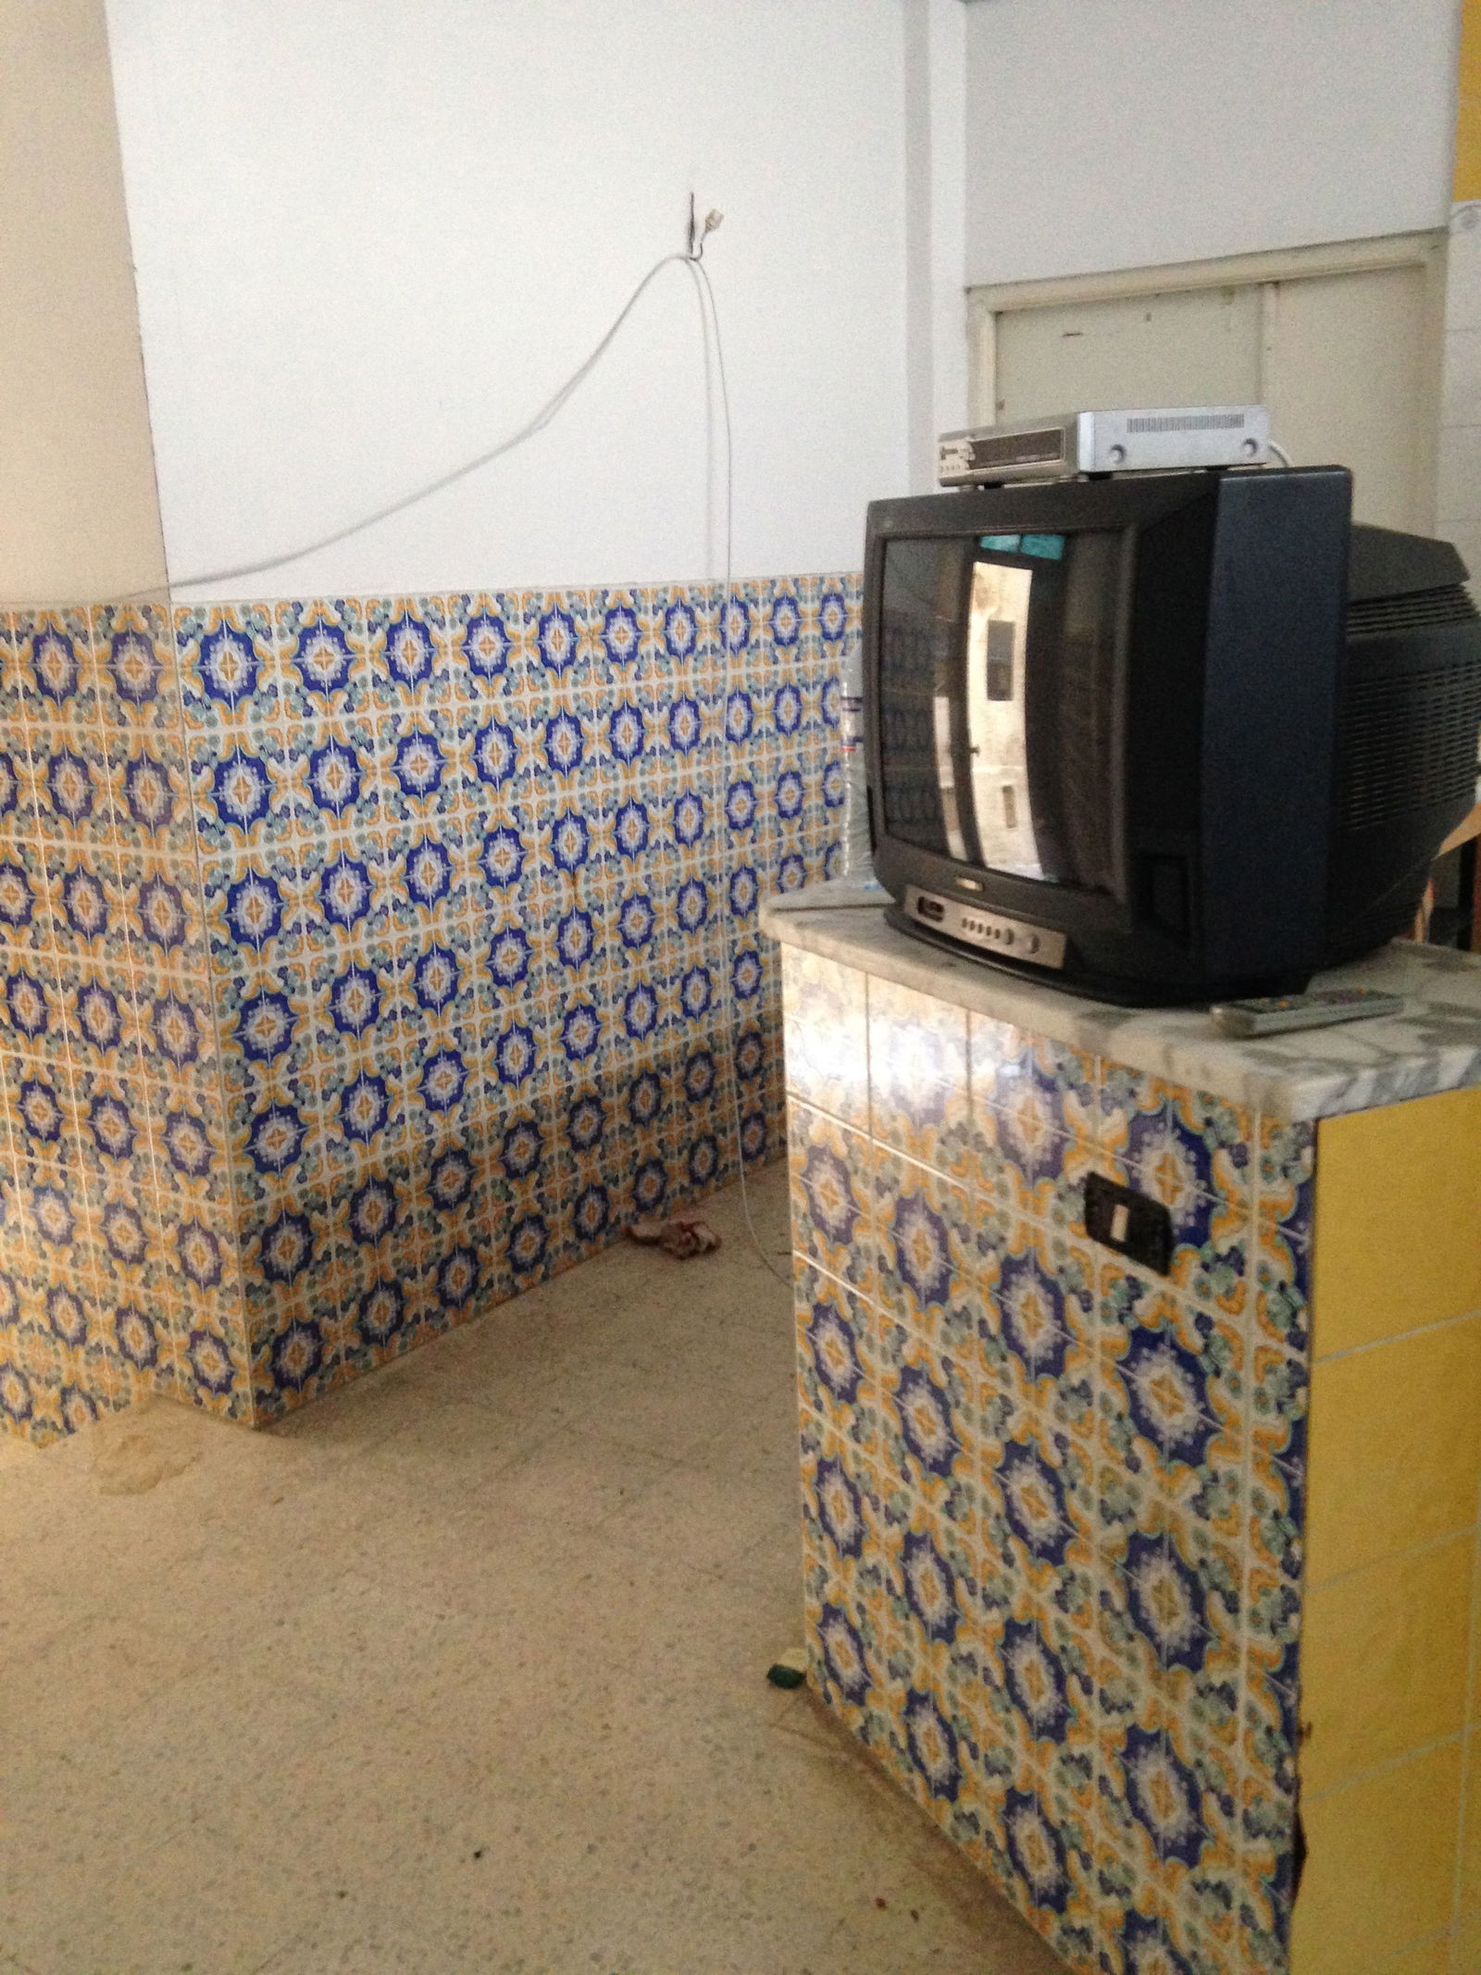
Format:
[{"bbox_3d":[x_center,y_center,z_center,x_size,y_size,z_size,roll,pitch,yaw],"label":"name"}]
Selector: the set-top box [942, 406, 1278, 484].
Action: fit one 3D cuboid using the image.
[{"bbox_3d":[0.370,-0.560,1.968,0.208,0.058,0.312,-6,14,-18],"label":"set-top box"}]

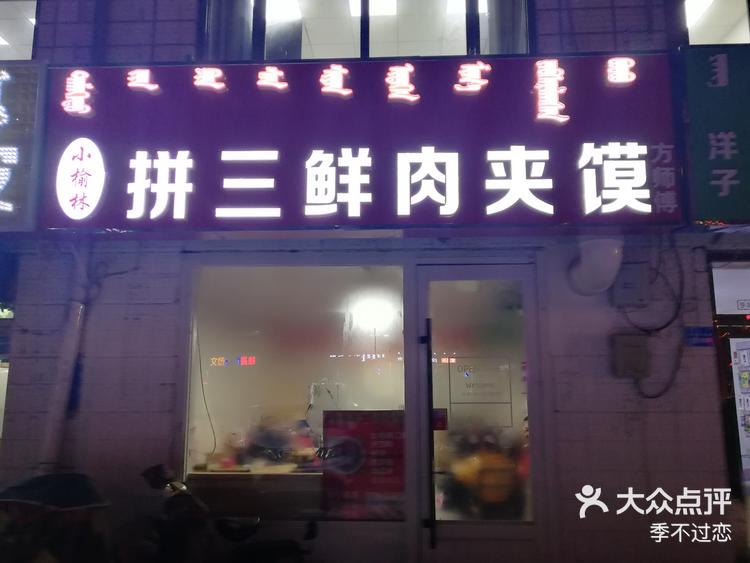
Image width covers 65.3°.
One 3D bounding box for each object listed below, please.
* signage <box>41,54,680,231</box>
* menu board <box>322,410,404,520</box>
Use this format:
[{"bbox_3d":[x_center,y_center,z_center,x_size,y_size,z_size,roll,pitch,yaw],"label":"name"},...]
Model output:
[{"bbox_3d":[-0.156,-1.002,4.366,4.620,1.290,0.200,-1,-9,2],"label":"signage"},{"bbox_3d":[-0.071,1.300,4.161,0.590,0.755,0.030,-1,-9,2],"label":"menu board"}]

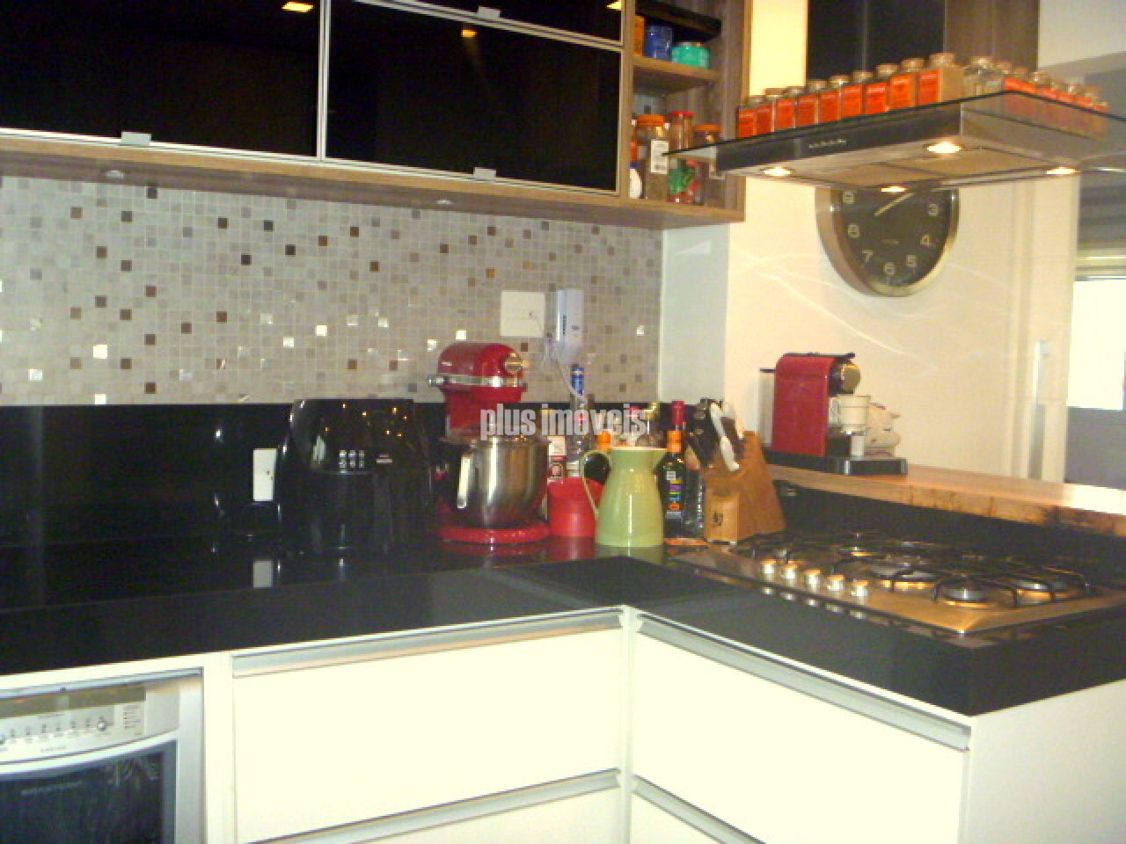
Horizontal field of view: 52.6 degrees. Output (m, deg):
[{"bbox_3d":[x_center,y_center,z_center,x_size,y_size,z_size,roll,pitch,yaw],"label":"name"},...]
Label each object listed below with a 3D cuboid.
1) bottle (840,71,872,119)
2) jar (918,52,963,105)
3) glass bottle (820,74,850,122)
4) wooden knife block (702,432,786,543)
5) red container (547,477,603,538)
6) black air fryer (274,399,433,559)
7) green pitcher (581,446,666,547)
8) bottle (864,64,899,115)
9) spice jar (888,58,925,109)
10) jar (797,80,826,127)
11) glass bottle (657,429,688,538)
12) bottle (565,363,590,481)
[{"bbox_3d":[0.502,-0.538,1.915,0.052,0.099,0.052,-1,4,-32],"label":"bottle"},{"bbox_3d":[0.638,-0.572,1.918,0.052,0.094,0.052,-1,4,-32],"label":"jar"},{"bbox_3d":[0.513,-0.594,2.109,0.052,0.094,0.052,-1,4,-32],"label":"glass bottle"},{"bbox_3d":[0.412,0.143,2.584,0.090,0.235,0.230,3,4,35],"label":"wooden knife block"},{"bbox_3d":[0.030,0.191,2.538,0.129,0.117,0.129,1,3,0],"label":"red container"},{"bbox_3d":[-0.457,0.103,2.446,0.305,0.300,0.350,-1,4,-26],"label":"black air fryer"},{"bbox_3d":[0.132,0.158,2.444,0.184,0.198,0.148,2,3,7],"label":"green pitcher"},{"bbox_3d":[0.531,-0.534,1.867,0.052,0.099,0.052,-1,4,-32],"label":"bottle"},{"bbox_3d":[0.558,-0.528,1.820,0.052,0.099,0.052,-1,4,-32],"label":"spice jar"},{"bbox_3d":[0.448,-0.547,2.005,0.052,0.099,0.052,-1,4,-32],"label":"jar"},{"bbox_3d":[0.253,0.137,2.578,0.068,0.243,0.066,1,3,6],"label":"glass bottle"},{"bbox_3d":[0.035,0.054,2.722,0.073,0.375,0.073,1,4,0],"label":"bottle"}]

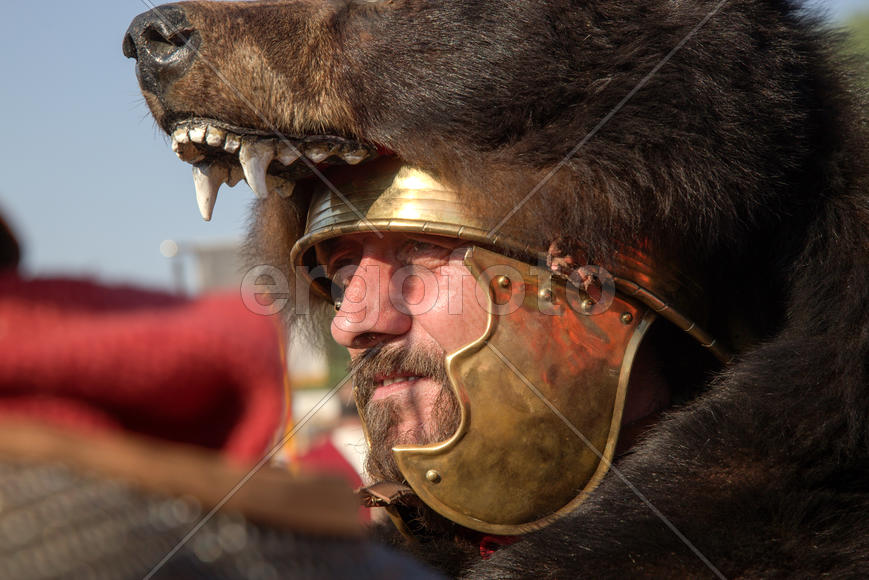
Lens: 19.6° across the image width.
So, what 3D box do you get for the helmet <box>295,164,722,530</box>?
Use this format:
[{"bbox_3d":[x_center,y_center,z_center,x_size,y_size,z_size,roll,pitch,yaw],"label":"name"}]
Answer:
[{"bbox_3d":[0.044,-0.006,1.530,0.275,0.292,0.220,0,-3,-40],"label":"helmet"}]

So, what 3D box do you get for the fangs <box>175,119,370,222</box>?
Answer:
[{"bbox_3d":[-0.101,-0.070,1.450,0.115,0.052,0.080,4,-13,-30],"label":"fangs"}]

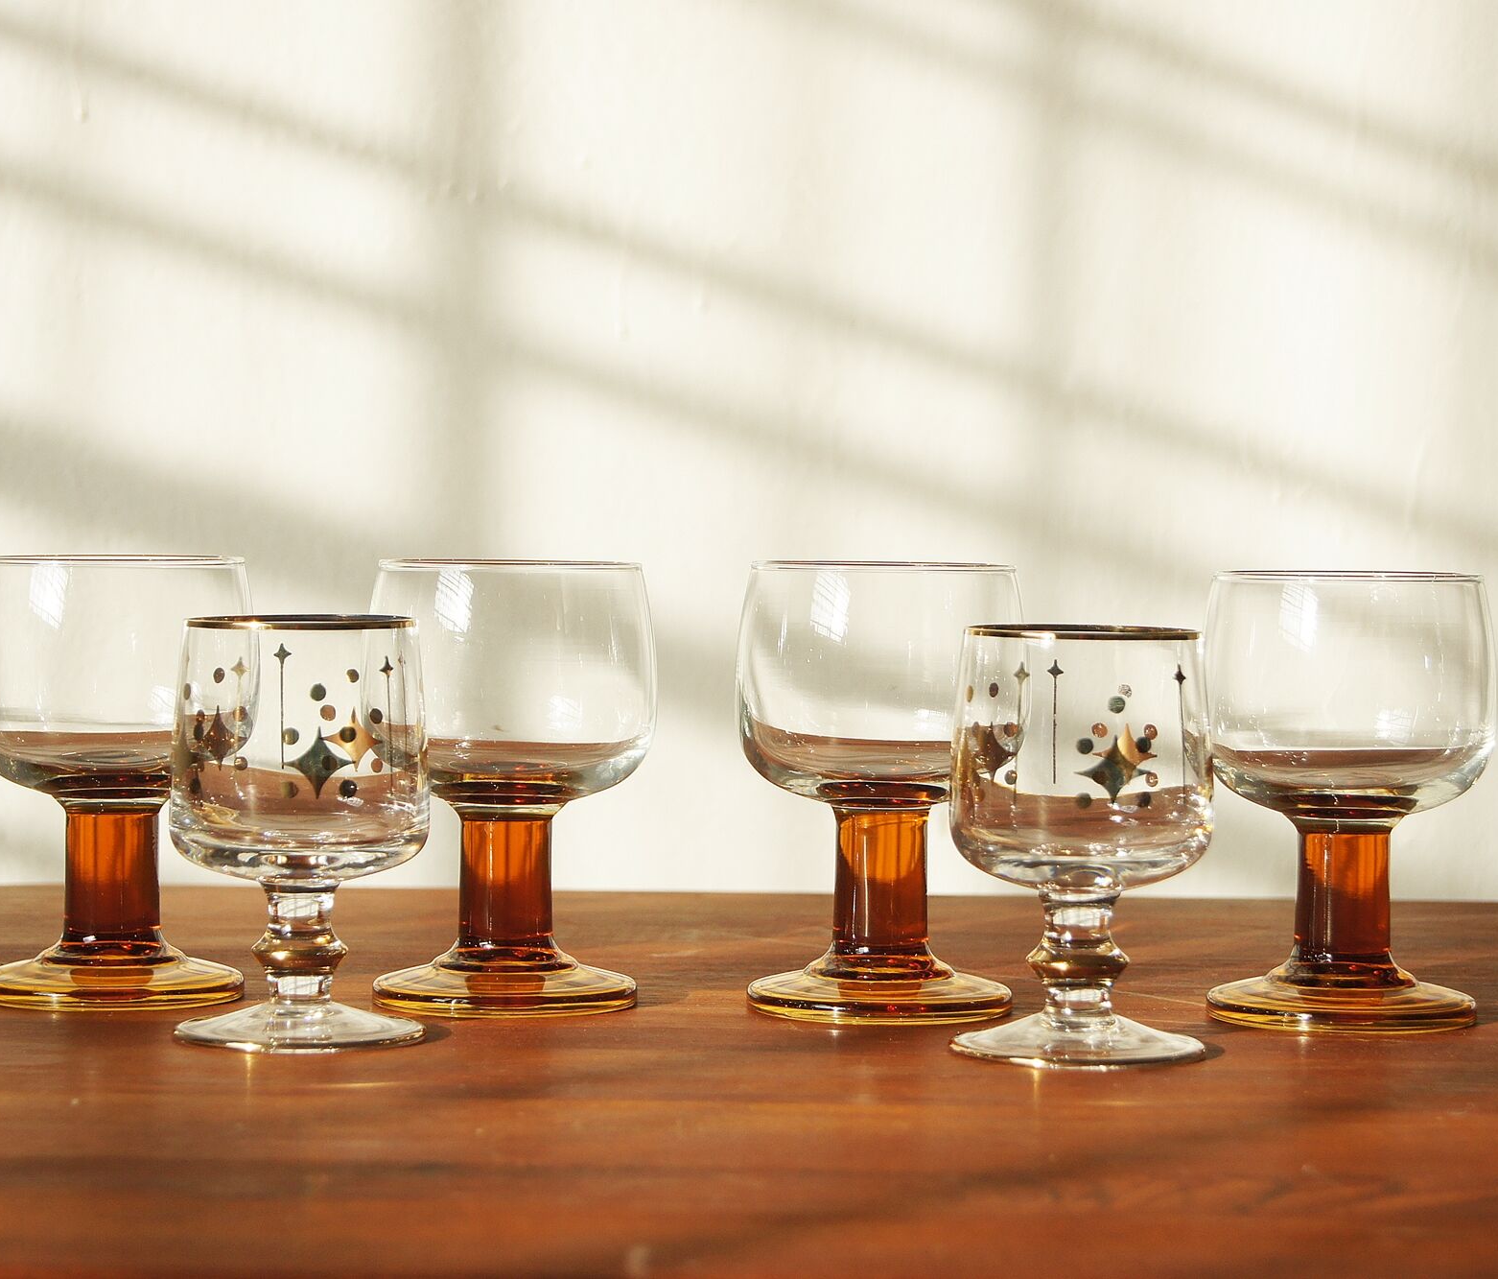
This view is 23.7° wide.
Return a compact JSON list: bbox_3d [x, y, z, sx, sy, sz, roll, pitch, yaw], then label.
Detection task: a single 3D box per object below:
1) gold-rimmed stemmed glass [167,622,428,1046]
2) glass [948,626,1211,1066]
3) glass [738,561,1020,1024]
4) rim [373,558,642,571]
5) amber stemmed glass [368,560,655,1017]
[{"bbox_3d":[-0.115,0.048,0.913,0.066,0.106,0.066,1,3,0],"label":"gold-rimmed stemmed glass"},{"bbox_3d":[0.084,0.051,0.899,0.066,0.106,0.066,1,3,0],"label":"glass"},{"bbox_3d":[0.036,0.040,0.973,0.078,0.120,0.078,1,3,0],"label":"glass"},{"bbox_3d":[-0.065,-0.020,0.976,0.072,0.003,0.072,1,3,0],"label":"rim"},{"bbox_3d":[-0.065,0.039,0.978,0.078,0.120,0.078,1,3,0],"label":"amber stemmed glass"}]

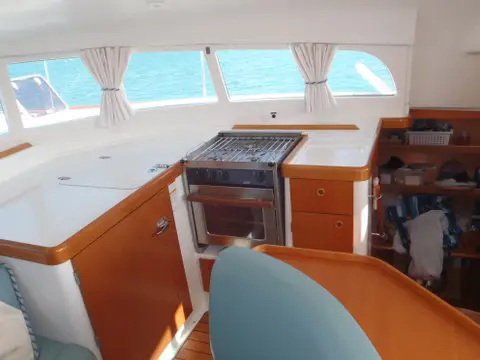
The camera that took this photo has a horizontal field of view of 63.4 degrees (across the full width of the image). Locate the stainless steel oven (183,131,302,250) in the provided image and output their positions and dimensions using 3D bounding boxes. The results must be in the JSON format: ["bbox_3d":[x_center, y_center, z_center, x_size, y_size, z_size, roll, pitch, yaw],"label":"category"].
[{"bbox_3d":[0.052,0.077,2.164,0.492,0.545,0.501,3,24,22],"label":"stainless steel oven"}]

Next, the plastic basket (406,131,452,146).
[{"bbox_3d":[1.208,-0.289,2.483,0.261,0.099,0.187,3,24,22],"label":"plastic basket"}]

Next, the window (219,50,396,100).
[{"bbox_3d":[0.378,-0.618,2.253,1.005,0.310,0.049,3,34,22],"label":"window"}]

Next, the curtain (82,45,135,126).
[{"bbox_3d":[-0.803,-0.573,2.408,0.276,0.463,0.099,-10,22,-8],"label":"curtain"}]

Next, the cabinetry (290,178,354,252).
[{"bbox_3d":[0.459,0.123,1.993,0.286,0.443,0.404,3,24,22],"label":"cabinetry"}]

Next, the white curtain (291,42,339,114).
[{"bbox_3d":[0.438,-0.573,2.202,0.256,0.394,0.084,3,34,22],"label":"white curtain"}]

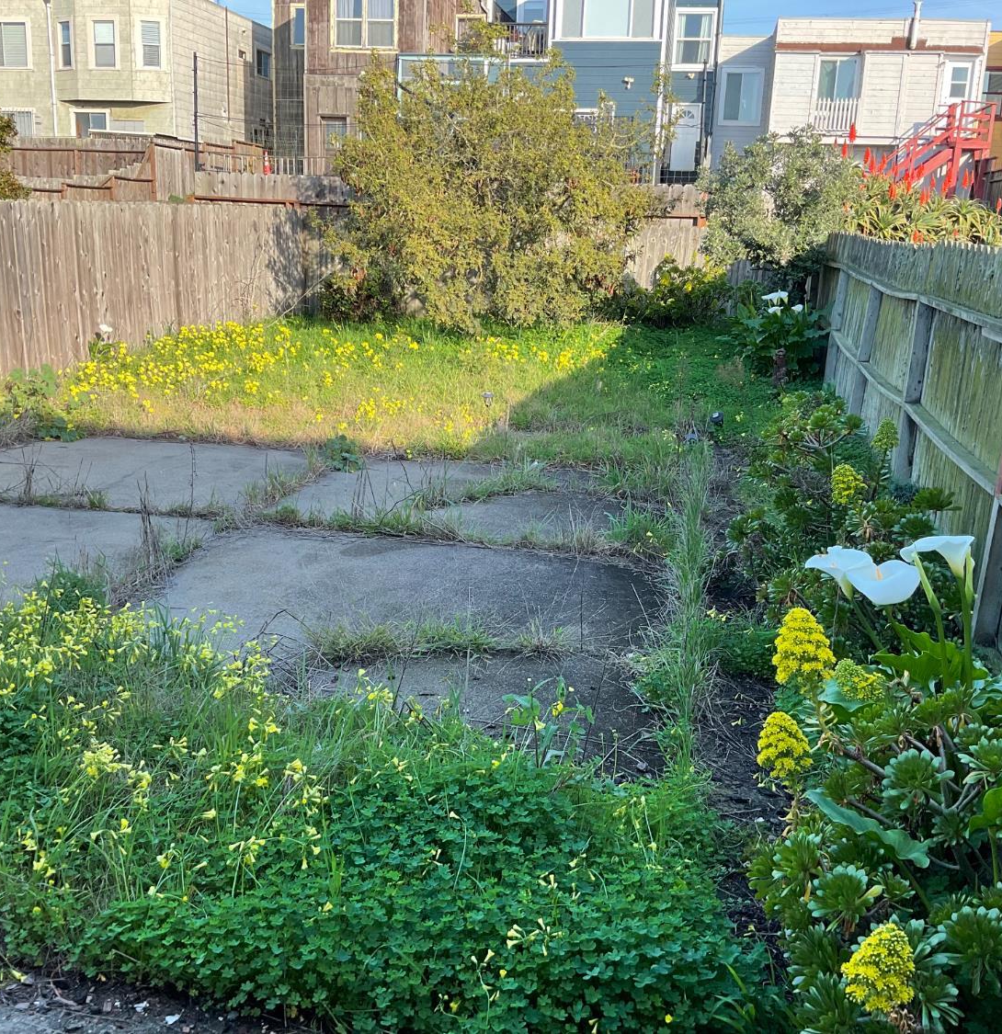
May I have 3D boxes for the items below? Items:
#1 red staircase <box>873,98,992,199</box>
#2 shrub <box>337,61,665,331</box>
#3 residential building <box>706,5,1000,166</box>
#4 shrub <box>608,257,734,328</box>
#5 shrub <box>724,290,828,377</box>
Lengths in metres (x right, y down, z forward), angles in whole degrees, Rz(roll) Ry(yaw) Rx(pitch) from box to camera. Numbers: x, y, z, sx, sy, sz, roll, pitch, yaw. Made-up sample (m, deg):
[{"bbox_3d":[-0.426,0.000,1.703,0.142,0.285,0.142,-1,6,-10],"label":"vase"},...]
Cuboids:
[{"bbox_3d":[11.317,-9.411,30.300,3.000,2.700,1.250,4,15,8],"label":"red staircase"},{"bbox_3d":[-0.034,-4.080,14.700,3.850,3.320,2.700,4,15,9],"label":"shrub"},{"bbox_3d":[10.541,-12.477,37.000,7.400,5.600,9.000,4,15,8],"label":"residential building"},{"bbox_3d":[2.189,-2.824,14.900,1.500,0.900,1.100,4,15,9],"label":"shrub"},{"bbox_3d":[3.050,-2.122,12.800,1.080,0.900,0.900,4,15,9],"label":"shrub"}]

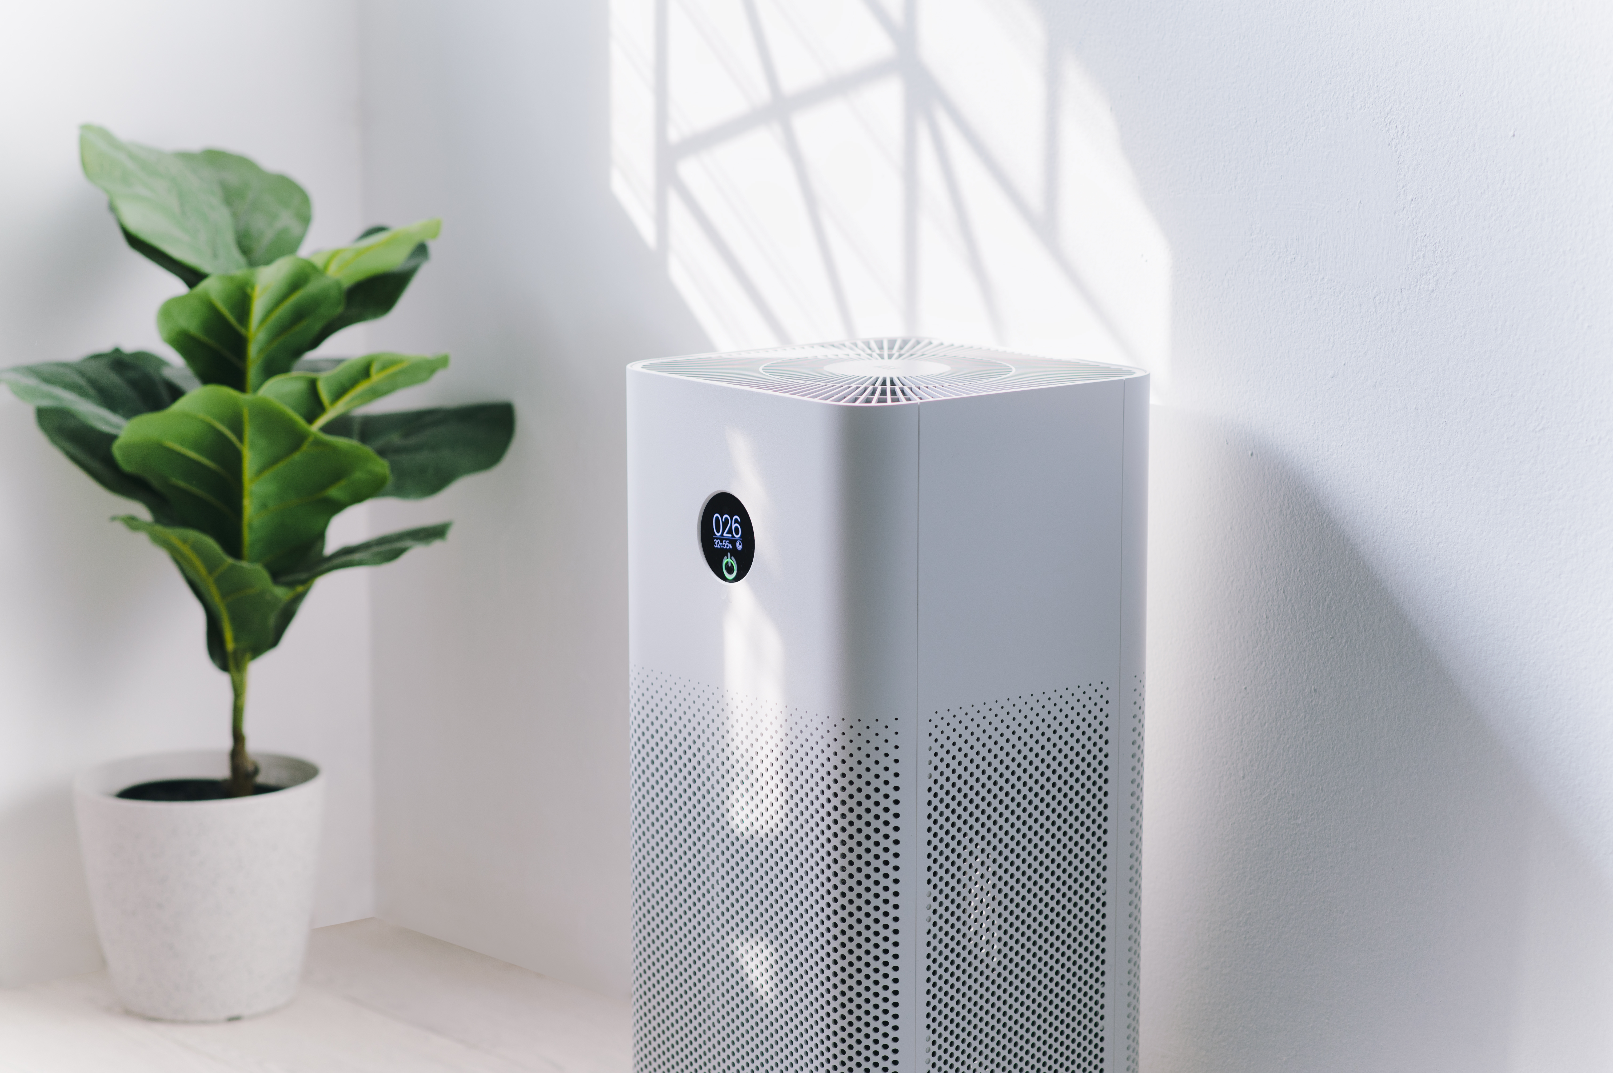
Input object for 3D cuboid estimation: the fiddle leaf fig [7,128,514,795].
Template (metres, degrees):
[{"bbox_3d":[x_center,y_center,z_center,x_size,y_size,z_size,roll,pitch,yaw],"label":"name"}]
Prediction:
[{"bbox_3d":[-0.386,-0.043,2.679,0.353,0.484,0.290,0,10,0],"label":"fiddle leaf fig"}]

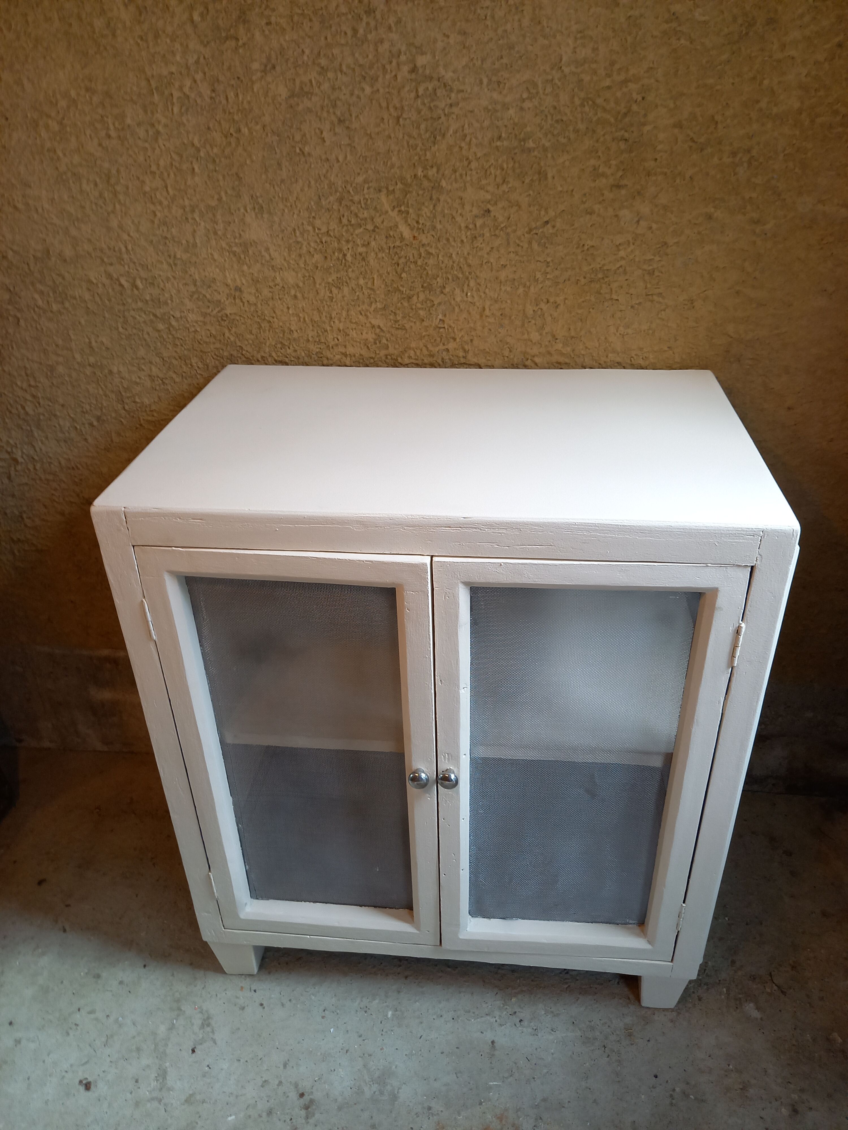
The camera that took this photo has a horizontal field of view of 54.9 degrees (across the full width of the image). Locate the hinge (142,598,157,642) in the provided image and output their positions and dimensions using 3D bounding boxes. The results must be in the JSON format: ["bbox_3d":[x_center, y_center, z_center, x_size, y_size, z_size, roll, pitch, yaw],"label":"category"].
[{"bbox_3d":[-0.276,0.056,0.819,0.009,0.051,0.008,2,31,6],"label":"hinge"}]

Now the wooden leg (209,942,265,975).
[{"bbox_3d":[-0.254,0.523,1.136,0.063,0.067,0.057,2,31,6],"label":"wooden leg"}]

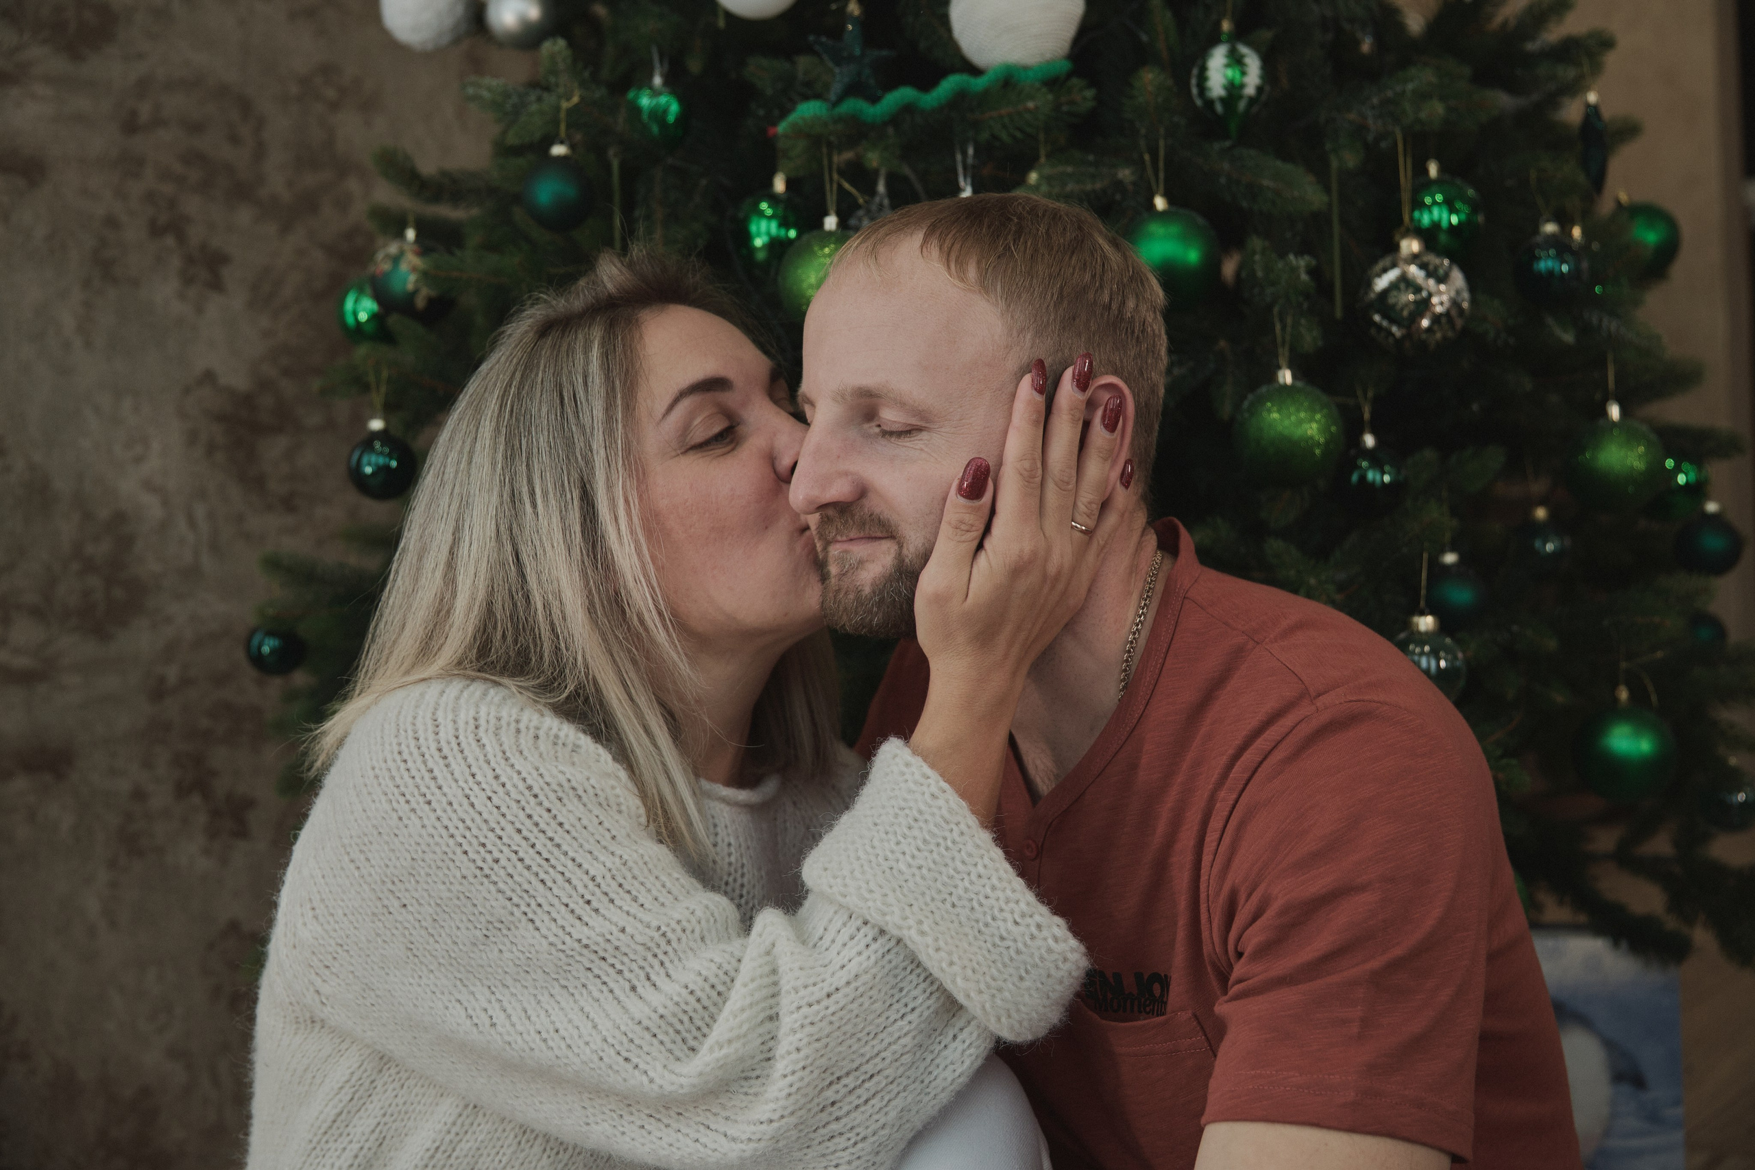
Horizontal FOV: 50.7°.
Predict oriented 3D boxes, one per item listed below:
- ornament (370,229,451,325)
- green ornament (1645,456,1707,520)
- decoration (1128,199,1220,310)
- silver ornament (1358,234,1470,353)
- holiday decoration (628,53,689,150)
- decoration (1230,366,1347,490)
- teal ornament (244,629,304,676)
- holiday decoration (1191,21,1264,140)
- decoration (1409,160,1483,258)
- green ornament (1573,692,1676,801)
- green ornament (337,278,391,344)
[{"bbox_3d":[-0.458,-0.303,1.820,0.077,0.092,0.077,-1,-3,0],"label":"ornament"},{"bbox_3d":[0.682,-0.083,1.580,0.055,0.060,0.055,-2,-1,0],"label":"green ornament"},{"bbox_3d":[0.237,-0.268,1.500,0.081,0.092,0.081,-5,-2,0],"label":"decoration"},{"bbox_3d":[0.400,-0.217,1.380,0.082,0.091,0.082,-1,-1,0],"label":"silver ornament"},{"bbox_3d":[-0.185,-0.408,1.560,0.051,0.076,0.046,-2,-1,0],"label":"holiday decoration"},{"bbox_3d":[0.324,-0.123,1.460,0.086,0.093,0.086,-2,-1,0],"label":"decoration"},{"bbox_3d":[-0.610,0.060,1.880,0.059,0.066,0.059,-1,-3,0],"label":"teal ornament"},{"bbox_3d":[0.284,-0.409,1.500,0.061,0.096,0.061,-1,-1,0],"label":"holiday decoration"},{"bbox_3d":[0.460,-0.304,1.500,0.061,0.079,0.061,-1,-1,0],"label":"decoration"},{"bbox_3d":[0.601,0.127,1.490,0.083,0.093,0.083,-2,-1,0],"label":"green ornament"},{"bbox_3d":[-0.467,-0.253,1.700,0.060,0.068,0.060,-1,-1,0],"label":"green ornament"}]

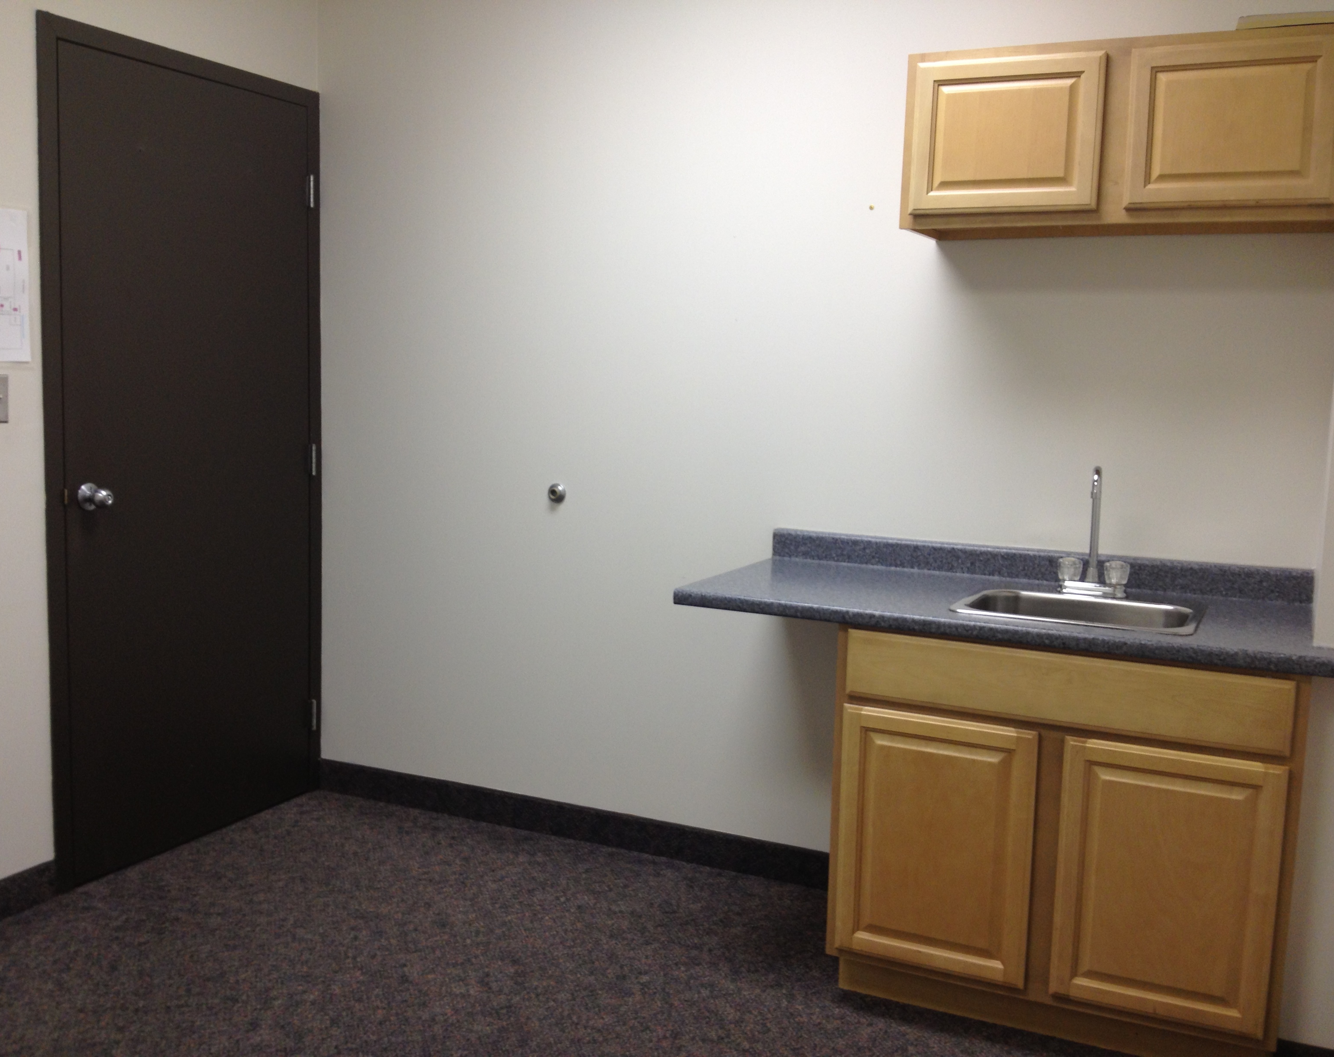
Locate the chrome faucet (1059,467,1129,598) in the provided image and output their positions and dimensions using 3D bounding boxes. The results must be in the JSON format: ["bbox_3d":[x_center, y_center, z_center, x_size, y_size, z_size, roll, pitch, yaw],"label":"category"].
[{"bbox_3d":[0.967,0.007,3.243,0.160,0.296,0.145,5,7,25],"label":"chrome faucet"}]

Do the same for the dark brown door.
[{"bbox_3d":[-1.322,-0.196,3.992,0.060,2.185,1.037,5,7,25],"label":"dark brown door"}]

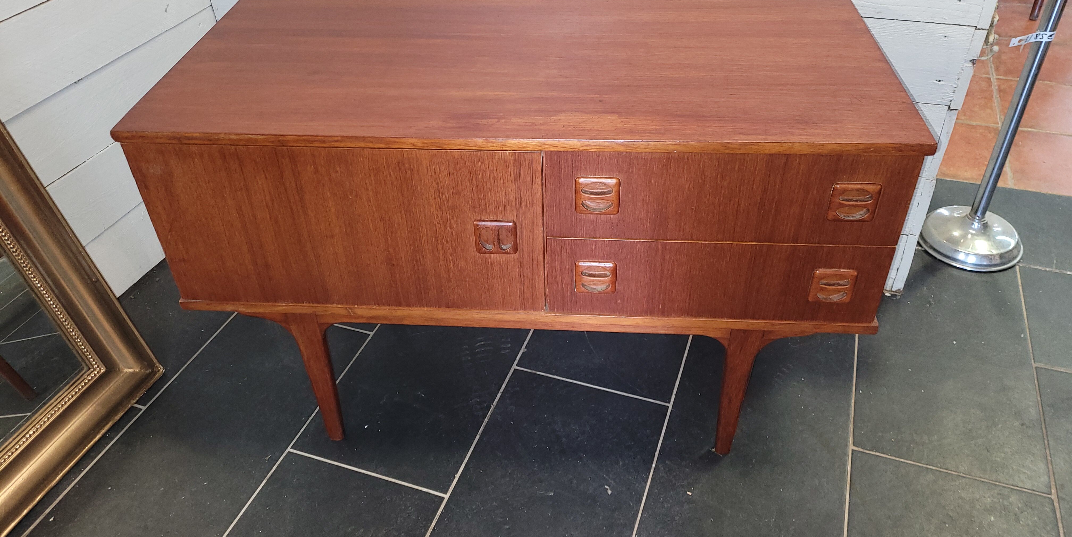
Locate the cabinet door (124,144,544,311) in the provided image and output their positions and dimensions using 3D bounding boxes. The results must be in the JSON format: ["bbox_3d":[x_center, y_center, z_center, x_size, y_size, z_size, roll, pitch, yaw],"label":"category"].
[{"bbox_3d":[-0.264,-0.055,1.122,0.550,0.273,0.018,2,39,5],"label":"cabinet door"}]

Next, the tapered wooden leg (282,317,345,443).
[{"bbox_3d":[-0.352,0.170,1.330,0.056,0.300,0.038,2,39,5],"label":"tapered wooden leg"}]

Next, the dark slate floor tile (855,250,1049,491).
[{"bbox_3d":[0.779,0.151,1.542,0.300,0.010,0.600,11,41,16],"label":"dark slate floor tile"}]

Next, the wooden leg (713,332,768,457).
[{"bbox_3d":[0.314,0.190,1.272,0.056,0.300,0.038,2,39,5],"label":"wooden leg"}]

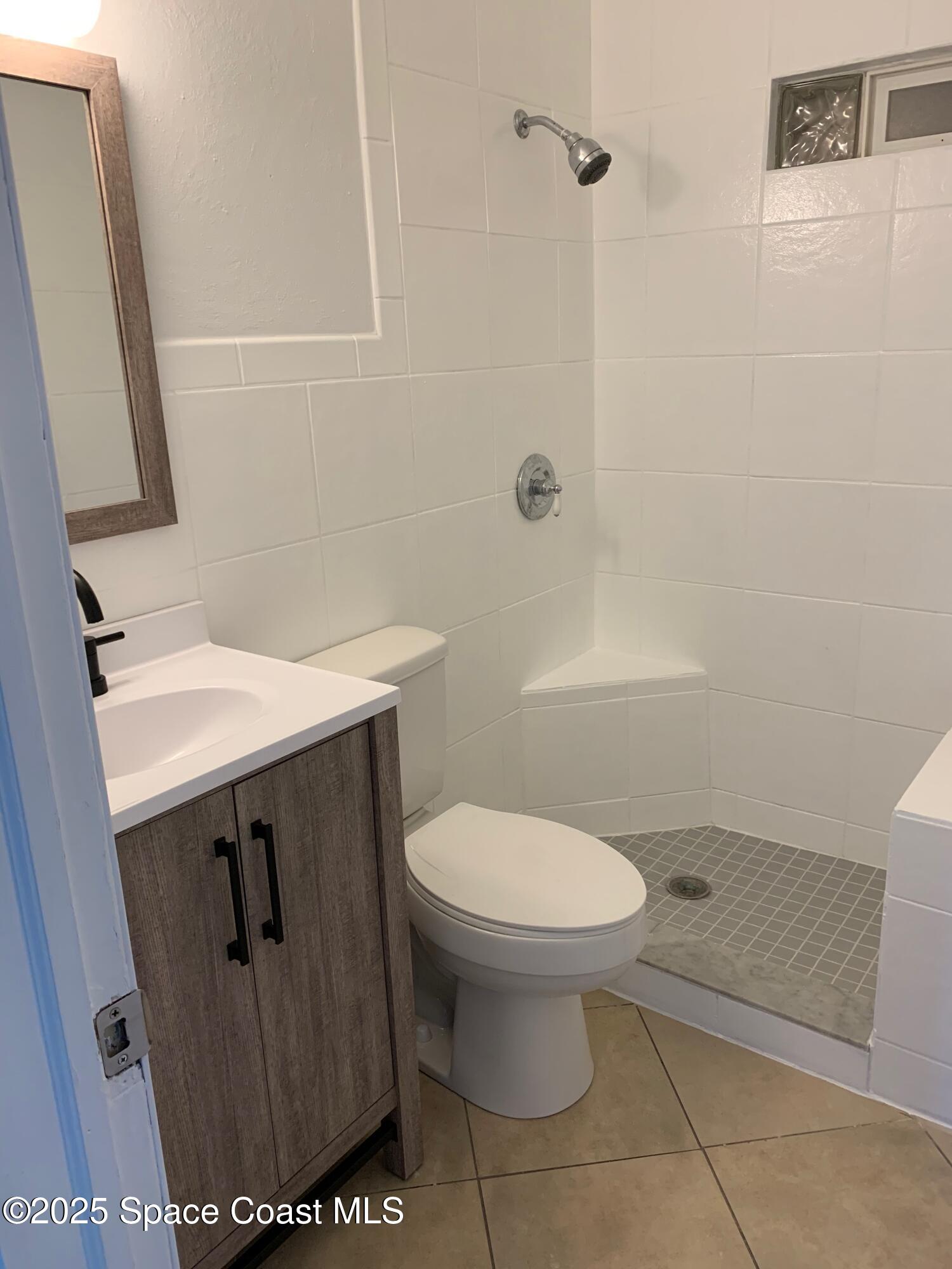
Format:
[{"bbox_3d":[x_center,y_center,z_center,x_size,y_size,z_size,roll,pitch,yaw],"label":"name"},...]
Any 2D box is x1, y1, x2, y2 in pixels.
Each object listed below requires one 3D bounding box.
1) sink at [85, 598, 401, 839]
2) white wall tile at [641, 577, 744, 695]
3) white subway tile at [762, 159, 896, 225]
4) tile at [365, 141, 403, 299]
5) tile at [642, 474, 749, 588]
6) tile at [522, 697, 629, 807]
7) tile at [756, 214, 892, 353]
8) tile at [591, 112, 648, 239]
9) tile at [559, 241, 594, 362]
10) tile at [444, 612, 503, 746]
[{"bbox_3d":[-0.496,0.101,1.370,0.474,0.101,0.622,10,21,36],"label":"sink"},{"bbox_3d":[0.611,0.002,2.700,0.303,0.300,0.010,10,21,36],"label":"white wall tile"},{"bbox_3d":[0.817,-1.031,2.222,0.305,0.113,0.010,10,21,36],"label":"white subway tile"},{"bbox_3d":[-0.193,-0.853,1.969,0.011,0.300,0.091,11,21,37],"label":"tile"},{"bbox_3d":[0.603,-0.288,2.630,0.305,0.302,0.010,11,21,37],"label":"tile"},{"bbox_3d":[0.286,0.342,2.719,0.307,0.311,0.010,-5,17,-8],"label":"tile"},{"bbox_3d":[0.826,-0.830,2.284,0.305,0.302,0.010,10,21,36],"label":"tile"},{"bbox_3d":[0.372,-1.170,2.448,0.157,0.295,0.010,10,21,36],"label":"tile"},{"bbox_3d":[0.261,-0.873,2.515,0.010,0.295,0.173,10,21,36],"label":"tile"},{"bbox_3d":[-0.026,0.121,2.430,0.010,0.302,0.298,11,21,37],"label":"tile"}]

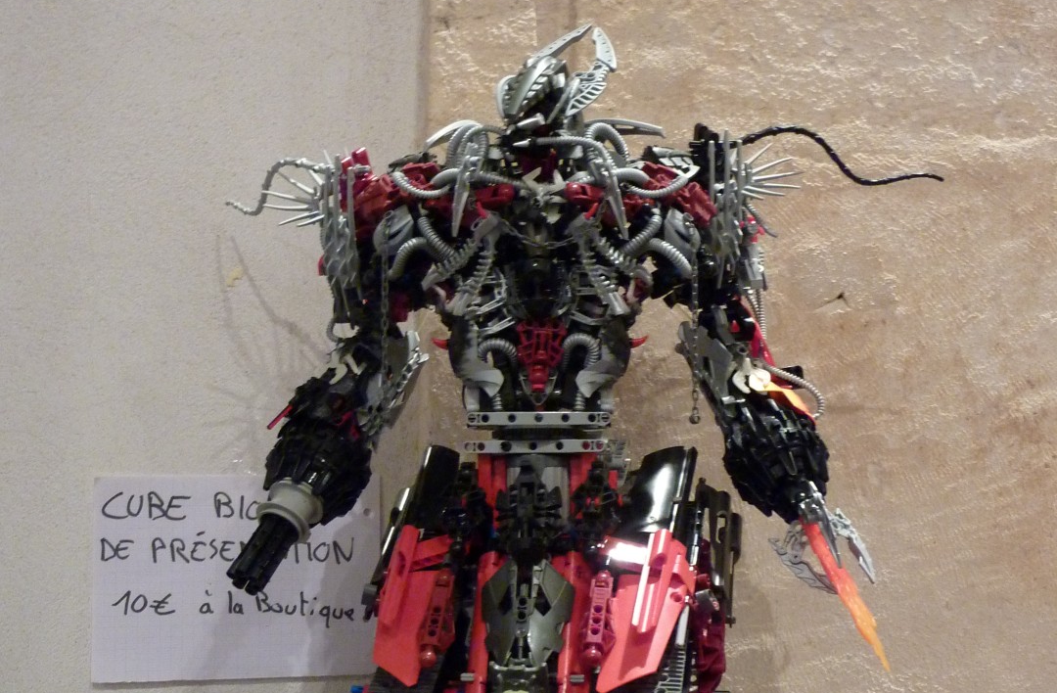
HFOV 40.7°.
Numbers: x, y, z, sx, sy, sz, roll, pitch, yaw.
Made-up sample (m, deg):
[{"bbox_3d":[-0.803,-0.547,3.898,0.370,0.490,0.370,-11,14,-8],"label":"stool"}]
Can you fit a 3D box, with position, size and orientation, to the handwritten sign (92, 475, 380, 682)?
[{"bbox_3d":[-0.215,0.171,1.058,0.210,0.149,0.002,0,-5,-8],"label":"handwritten sign"}]

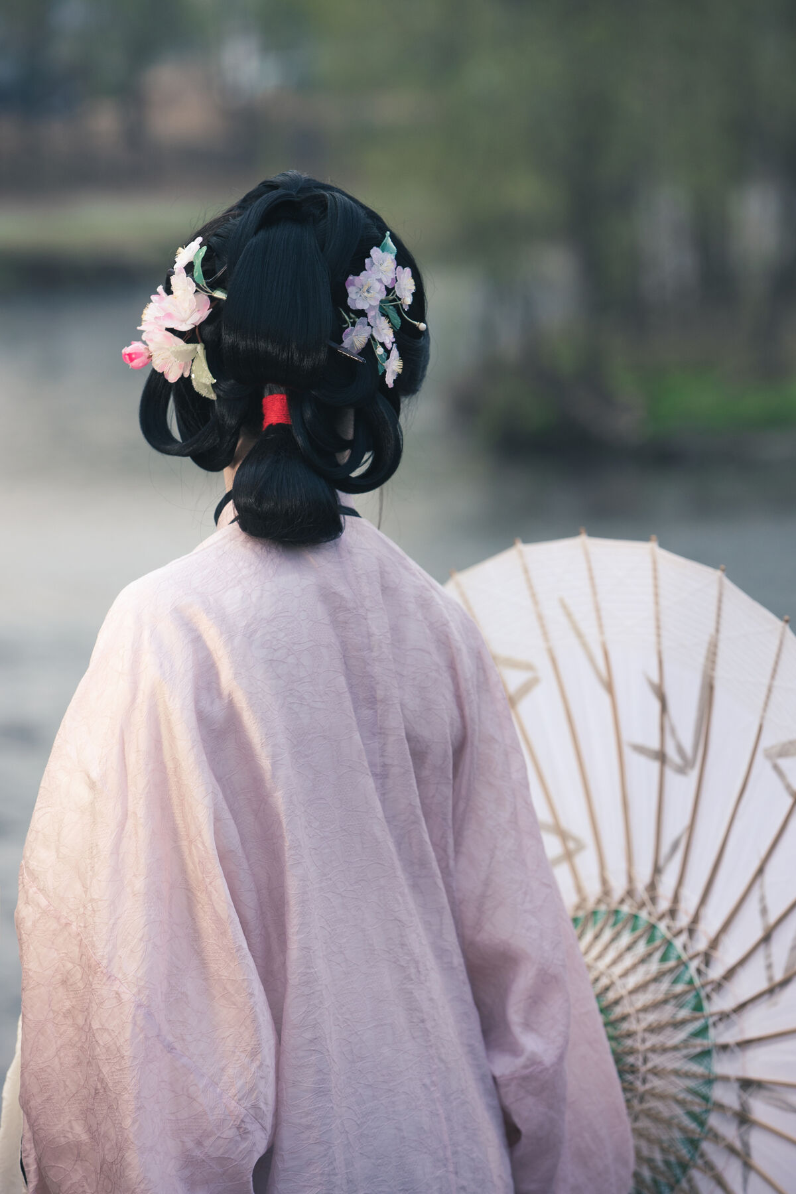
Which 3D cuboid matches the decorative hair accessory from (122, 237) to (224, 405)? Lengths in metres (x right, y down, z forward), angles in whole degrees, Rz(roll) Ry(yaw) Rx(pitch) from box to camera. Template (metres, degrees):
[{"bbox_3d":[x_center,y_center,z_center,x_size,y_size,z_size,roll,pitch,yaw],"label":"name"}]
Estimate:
[{"bbox_3d":[-0.182,-0.227,3.830,0.055,0.130,0.080,-5,7,-43],"label":"decorative hair accessory"}]

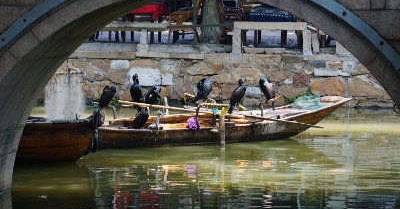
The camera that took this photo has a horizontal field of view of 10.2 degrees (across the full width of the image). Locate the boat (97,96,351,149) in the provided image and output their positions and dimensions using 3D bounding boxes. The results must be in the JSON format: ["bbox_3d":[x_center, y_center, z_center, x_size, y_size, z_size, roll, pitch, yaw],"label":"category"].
[{"bbox_3d":[0.240,0.314,37.075,4.650,0.750,1.200,-2,4,-26],"label":"boat"}]

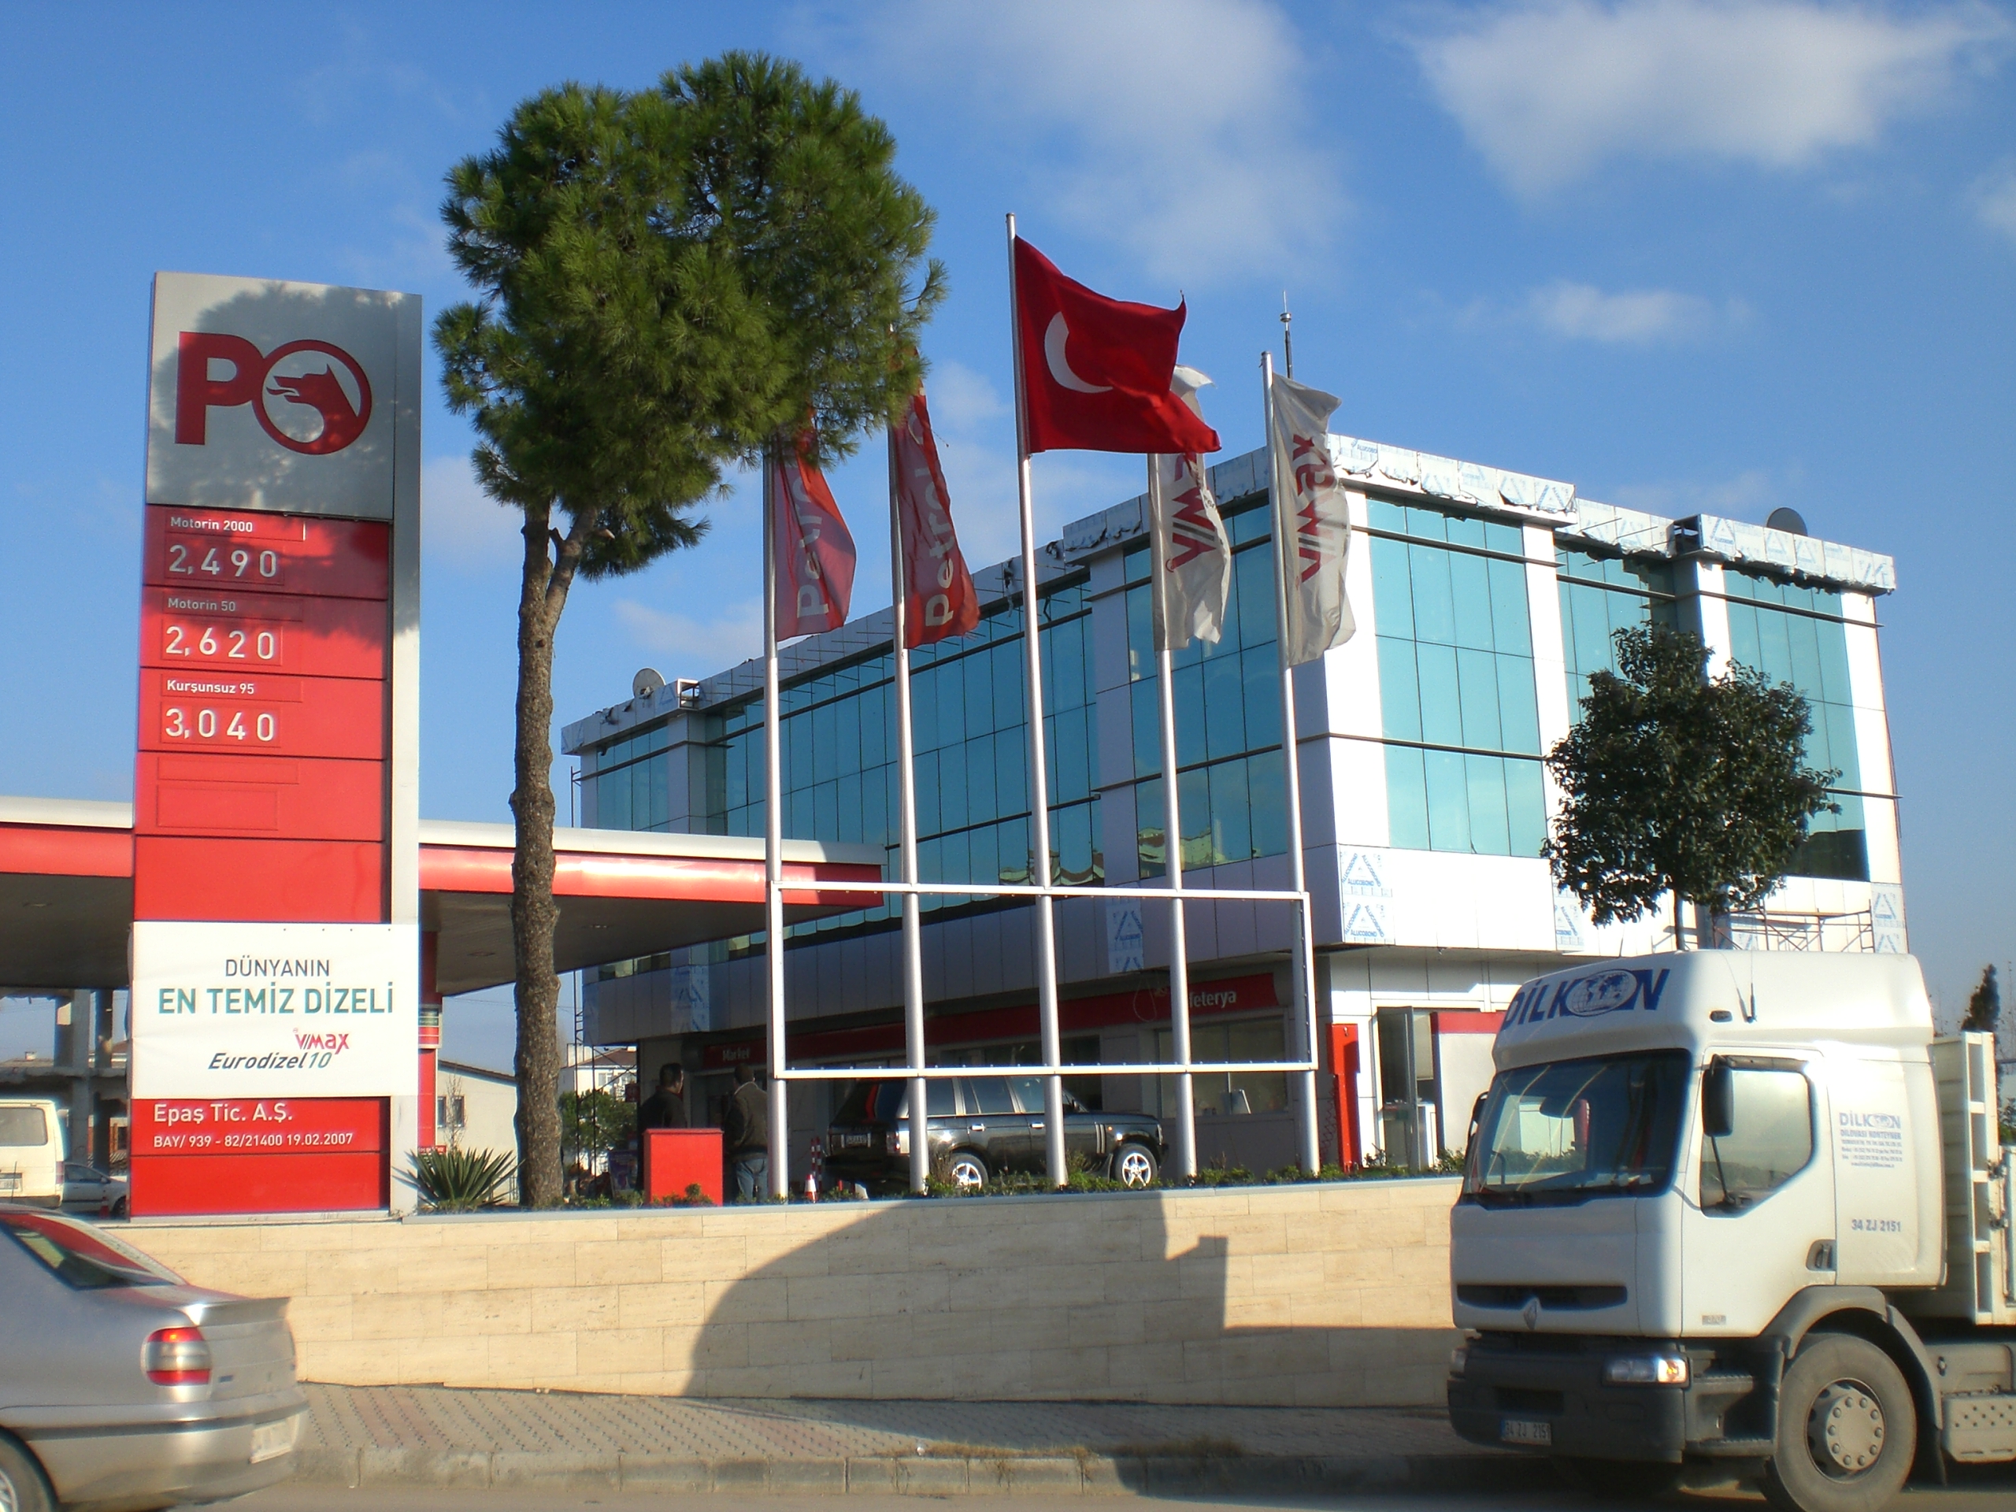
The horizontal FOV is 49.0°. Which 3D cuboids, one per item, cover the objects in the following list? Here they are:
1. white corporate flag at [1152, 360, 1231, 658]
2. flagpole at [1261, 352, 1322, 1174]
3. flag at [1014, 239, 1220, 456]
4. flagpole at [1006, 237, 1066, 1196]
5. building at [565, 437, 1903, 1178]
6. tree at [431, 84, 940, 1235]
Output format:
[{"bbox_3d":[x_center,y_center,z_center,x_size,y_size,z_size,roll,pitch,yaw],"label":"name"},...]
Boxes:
[{"bbox_3d":[1.526,-2.129,18.568,0.800,2.558,0.350,-10,-13,39],"label":"white corporate flag"},{"bbox_3d":[2.394,-0.013,18.799,0.125,7.150,0.125,1,-10,-17],"label":"flagpole"},{"bbox_3d":[0.852,-3.249,17.997,1.850,1.973,0.500,-10,-13,39],"label":"flag"},{"bbox_3d":[0.213,-0.582,18.139,0.125,8.186,0.125,1,-10,-17],"label":"flagpole"},{"bbox_3d":[2.994,3.332,46.992,15.000,11.100,27.200,5,-12,-35],"label":"building"},{"bbox_3d":[-2.397,-1.054,16.855,3.900,8.850,3.800,1,-10,-17],"label":"tree"}]

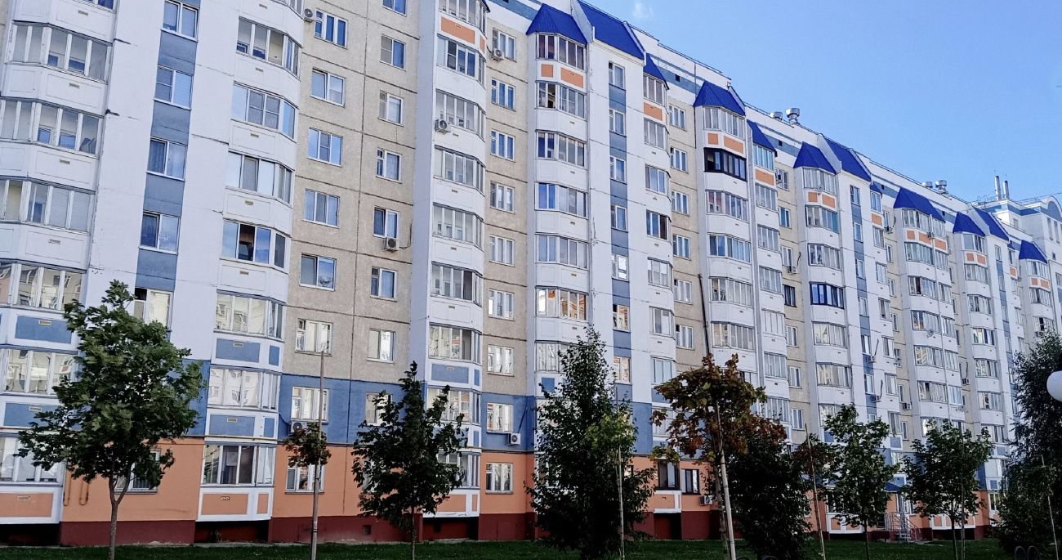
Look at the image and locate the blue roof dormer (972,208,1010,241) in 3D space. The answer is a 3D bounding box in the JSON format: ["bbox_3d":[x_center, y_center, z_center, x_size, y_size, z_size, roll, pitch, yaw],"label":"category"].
[{"bbox_3d":[43.162,-5.426,81.131,4.300,3.150,1.600,11,-17,-39],"label":"blue roof dormer"}]

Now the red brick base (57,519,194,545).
[{"bbox_3d":[-13.332,8.390,28.514,4.260,0.810,0.300,12,-17,-39],"label":"red brick base"}]

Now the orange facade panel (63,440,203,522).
[{"bbox_3d":[-13.289,6.651,28.852,4.350,2.750,0.150,12,-17,-39],"label":"orange facade panel"}]

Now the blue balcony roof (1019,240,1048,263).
[{"bbox_3d":[50.776,-3.008,87.059,3.900,2.300,1.350,11,-17,-39],"label":"blue balcony roof"}]

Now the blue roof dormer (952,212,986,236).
[{"bbox_3d":[40.076,-5.201,78.750,3.650,2.400,1.450,12,-17,-39],"label":"blue roof dormer"}]

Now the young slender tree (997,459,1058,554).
[{"bbox_3d":[19.828,9.137,34.467,2.300,3.805,2.300,-7,-15,28],"label":"young slender tree"}]

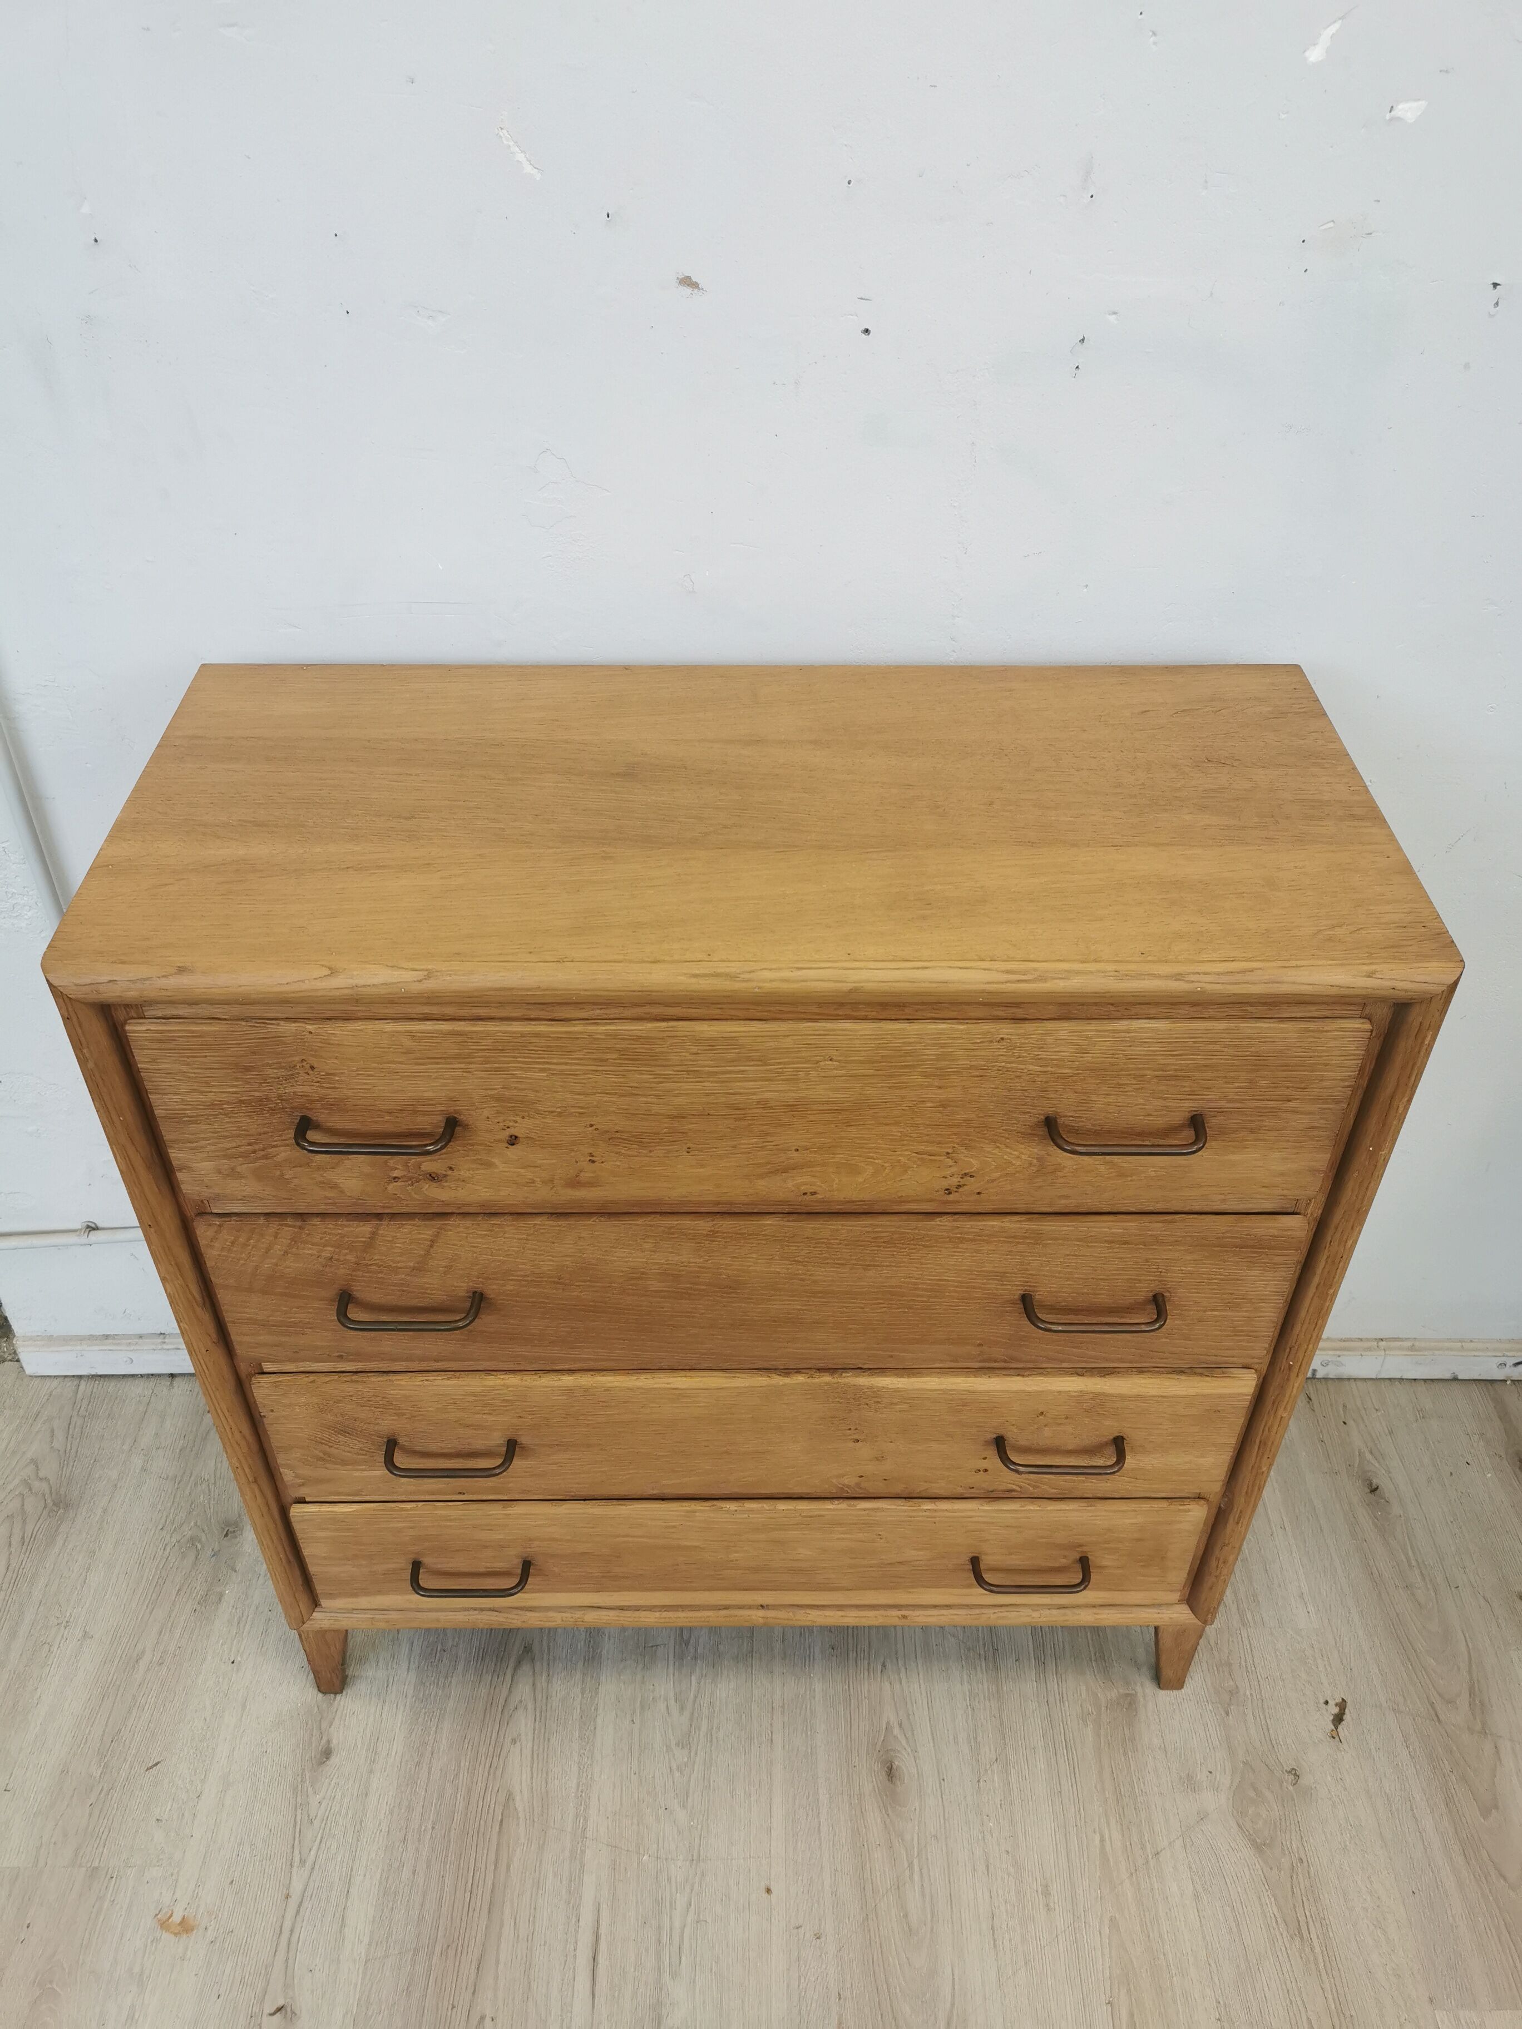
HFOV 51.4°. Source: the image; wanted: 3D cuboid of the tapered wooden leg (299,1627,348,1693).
[{"bbox_3d":[-0.429,0.635,1.609,0.047,0.140,0.045,0,41,0],"label":"tapered wooden leg"}]

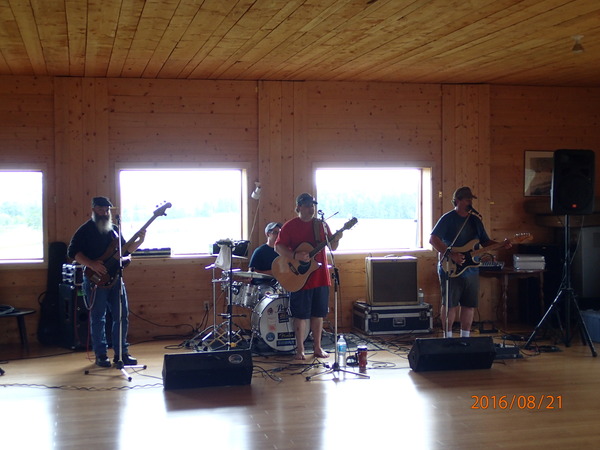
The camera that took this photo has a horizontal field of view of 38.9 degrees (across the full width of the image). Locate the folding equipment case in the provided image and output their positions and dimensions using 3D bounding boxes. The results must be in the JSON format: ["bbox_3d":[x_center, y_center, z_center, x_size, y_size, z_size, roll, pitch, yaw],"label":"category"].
[{"bbox_3d":[1.157,1.132,10.424,0.810,0.320,0.480,-1,2,-12],"label":"folding equipment case"}]

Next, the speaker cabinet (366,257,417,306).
[{"bbox_3d":[1.108,0.671,10.376,0.590,0.580,0.270,-1,2,-14],"label":"speaker cabinet"}]

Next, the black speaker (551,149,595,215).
[{"bbox_3d":[2.889,-0.462,9.110,0.440,0.690,0.380,-1,2,1],"label":"black speaker"}]

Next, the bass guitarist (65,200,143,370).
[{"bbox_3d":[-1.989,0.547,8.624,0.660,1.700,0.520,-2,3,-28],"label":"bass guitarist"}]

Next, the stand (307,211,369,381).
[{"bbox_3d":[0.340,0.630,8.034,0.580,1.520,0.600,-1,2,0],"label":"stand"}]

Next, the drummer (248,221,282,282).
[{"bbox_3d":[-0.225,0.662,9.654,0.600,1.340,0.750,-1,2,-22],"label":"drummer"}]

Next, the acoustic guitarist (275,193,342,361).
[{"bbox_3d":[0.077,0.508,8.779,0.600,1.710,0.500,-2,2,-20],"label":"acoustic guitarist"}]

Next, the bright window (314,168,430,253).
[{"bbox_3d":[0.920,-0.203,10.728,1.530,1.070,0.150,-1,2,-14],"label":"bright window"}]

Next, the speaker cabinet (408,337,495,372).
[{"bbox_3d":[1.429,1.219,8.234,0.750,0.310,0.400,-1,2,-9],"label":"speaker cabinet"}]

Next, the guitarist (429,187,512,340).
[{"bbox_3d":[1.853,0.462,9.217,0.820,1.740,0.550,-1,2,-20],"label":"guitarist"}]

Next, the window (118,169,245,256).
[{"bbox_3d":[-1.400,-0.143,10.120,1.500,1.060,0.130,-1,2,-14],"label":"window"}]

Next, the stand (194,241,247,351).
[{"bbox_3d":[-0.825,0.763,8.977,0.520,1.200,0.480,0,2,0],"label":"stand"}]

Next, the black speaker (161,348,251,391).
[{"bbox_3d":[-0.844,1.273,7.636,0.770,0.300,0.400,-1,2,-13],"label":"black speaker"}]

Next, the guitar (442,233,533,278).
[{"bbox_3d":[2.008,0.313,9.000,1.000,0.330,0.080,-21,-1,-2],"label":"guitar"}]

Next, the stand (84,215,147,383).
[{"bbox_3d":[-1.756,0.658,8.011,0.560,1.500,0.600,0,2,0],"label":"stand"}]

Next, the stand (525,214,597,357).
[{"bbox_3d":[2.804,0.602,9.032,0.740,1.460,0.680,0,2,0],"label":"stand"}]

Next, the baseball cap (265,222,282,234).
[{"bbox_3d":[-0.281,0.040,9.750,0.270,0.140,0.180,1,3,40],"label":"baseball cap"}]

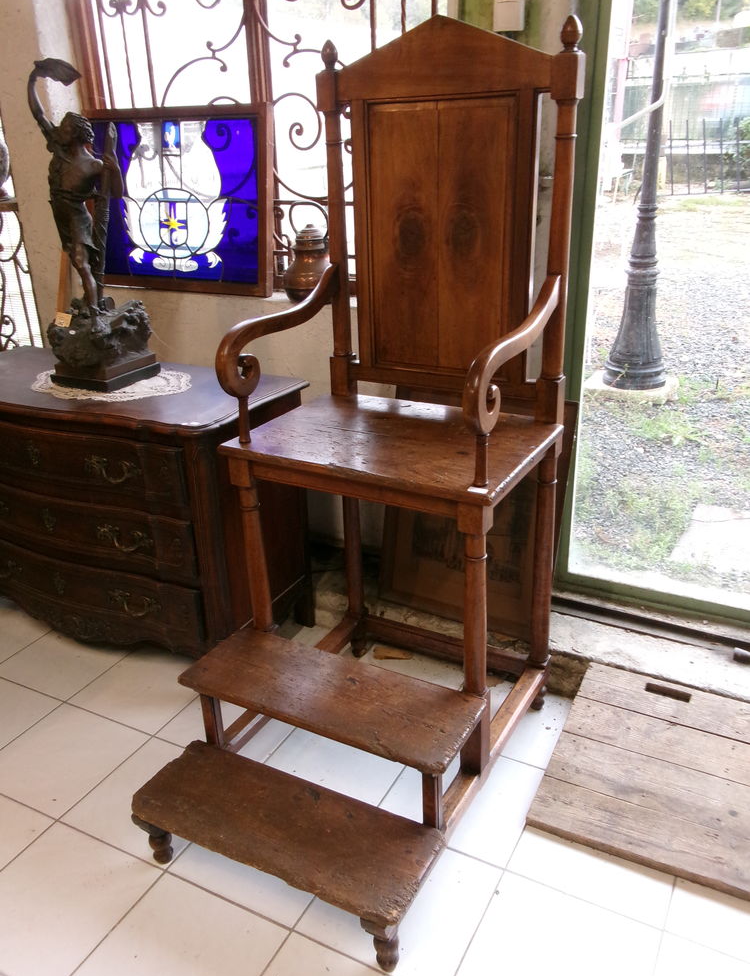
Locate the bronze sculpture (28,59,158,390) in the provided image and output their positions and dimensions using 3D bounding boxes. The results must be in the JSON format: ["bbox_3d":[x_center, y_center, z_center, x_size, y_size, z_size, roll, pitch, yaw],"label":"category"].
[{"bbox_3d":[-0.830,-0.727,2.304,0.244,0.838,0.241,10,26,26],"label":"bronze sculpture"}]

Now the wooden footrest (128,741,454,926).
[{"bbox_3d":[-0.194,0.695,1.672,0.642,0.036,0.212,11,26,27],"label":"wooden footrest"}]

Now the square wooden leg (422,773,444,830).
[{"bbox_3d":[0.121,0.610,1.645,0.038,0.185,0.036,11,26,27],"label":"square wooden leg"}]

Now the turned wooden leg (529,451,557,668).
[{"bbox_3d":[0.423,0.196,2.038,0.044,0.613,0.044,11,26,27],"label":"turned wooden leg"}]

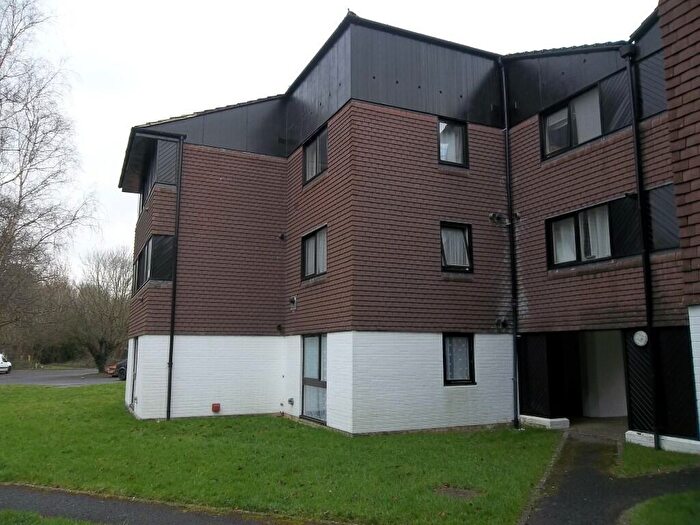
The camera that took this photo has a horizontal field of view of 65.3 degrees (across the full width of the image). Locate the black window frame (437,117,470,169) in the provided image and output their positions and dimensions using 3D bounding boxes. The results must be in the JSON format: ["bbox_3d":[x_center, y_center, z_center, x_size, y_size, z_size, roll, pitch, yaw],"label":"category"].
[{"bbox_3d":[2.513,-2.908,13.364,0.892,1.184,0.100,4,-9,-25],"label":"black window frame"}]

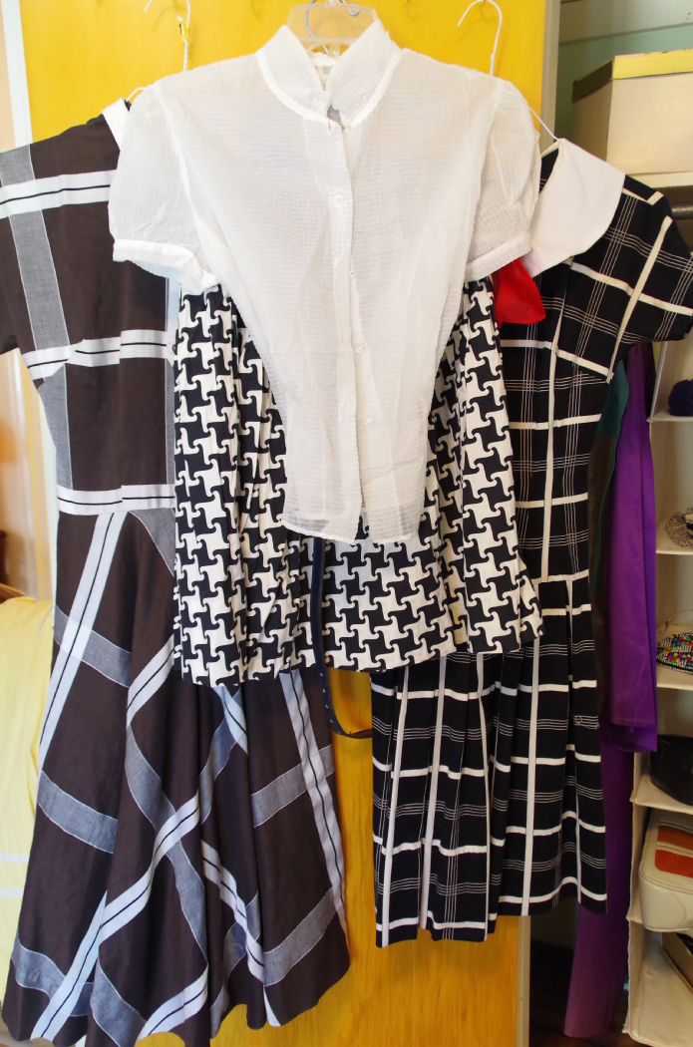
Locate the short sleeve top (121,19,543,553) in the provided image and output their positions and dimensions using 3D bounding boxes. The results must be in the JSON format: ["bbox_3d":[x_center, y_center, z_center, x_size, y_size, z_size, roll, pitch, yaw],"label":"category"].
[{"bbox_3d":[-0.025,-0.265,0.928,0.495,0.585,0.150,-2,11,-2],"label":"short sleeve top"}]

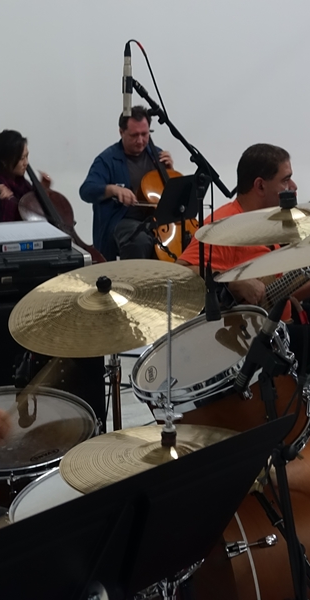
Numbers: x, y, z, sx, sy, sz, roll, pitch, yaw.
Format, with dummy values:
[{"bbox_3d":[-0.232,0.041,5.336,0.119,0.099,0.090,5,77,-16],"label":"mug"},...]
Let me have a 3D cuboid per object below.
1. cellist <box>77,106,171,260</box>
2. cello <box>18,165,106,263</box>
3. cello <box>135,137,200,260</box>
[{"bbox_3d":[-0.022,-0.439,5.768,0.750,1.380,0.880,-7,13,-31],"label":"cellist"},{"bbox_3d":[-0.568,-0.464,5.350,0.440,1.280,0.280,-11,-23,-45],"label":"cello"},{"bbox_3d":[0.084,-0.600,5.650,0.440,1.280,0.280,-7,-20,-31],"label":"cello"}]

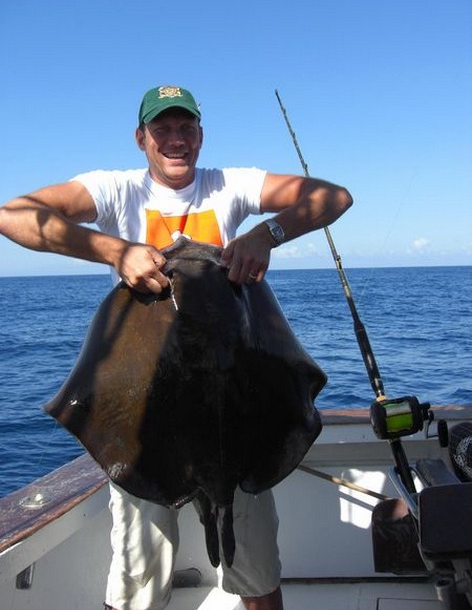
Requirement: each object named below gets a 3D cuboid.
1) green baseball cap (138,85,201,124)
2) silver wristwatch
[{"bbox_3d":[-0.179,-0.555,1.890,0.175,0.135,0.260,-1,6,-12],"label":"green baseball cap"},{"bbox_3d":[0.095,-0.178,1.690,0.033,0.068,0.058,-31,7,-8],"label":"silver wristwatch"}]

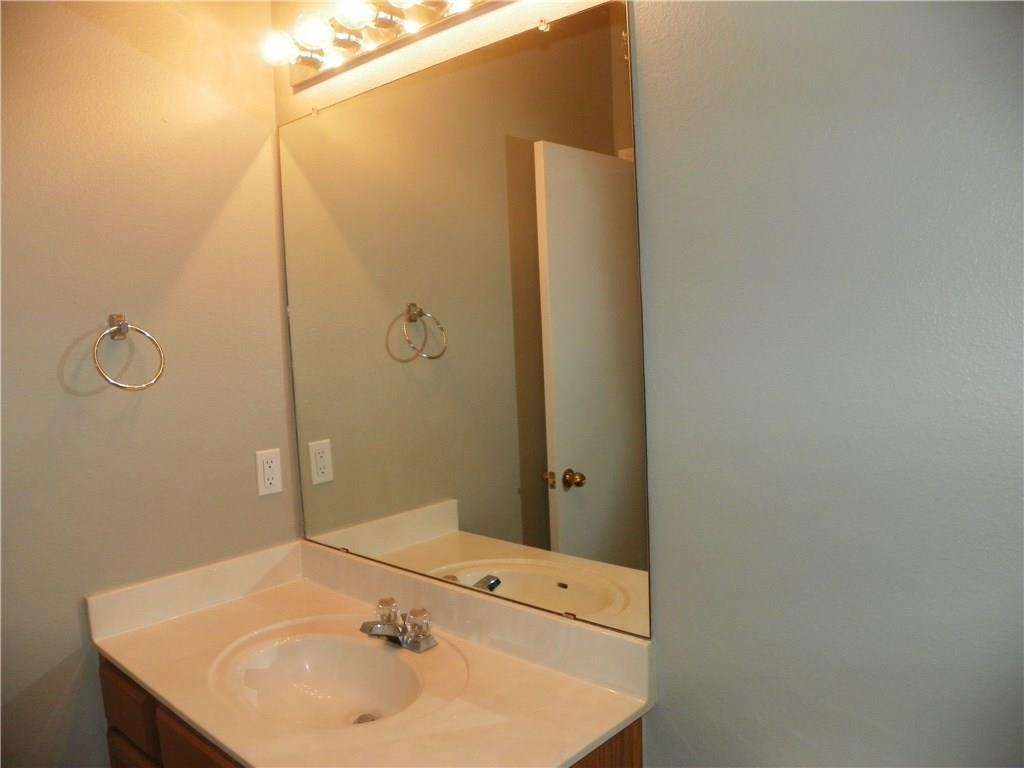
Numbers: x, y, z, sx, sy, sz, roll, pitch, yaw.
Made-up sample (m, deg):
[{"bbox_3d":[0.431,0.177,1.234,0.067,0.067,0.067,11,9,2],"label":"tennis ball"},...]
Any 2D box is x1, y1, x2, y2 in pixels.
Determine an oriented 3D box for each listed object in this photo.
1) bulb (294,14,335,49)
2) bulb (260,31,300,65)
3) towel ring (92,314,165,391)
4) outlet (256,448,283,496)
[{"bbox_3d":[-0.424,-0.767,1.679,0.080,0.080,0.100,2,6,43],"label":"bulb"},{"bbox_3d":[-0.535,-0.774,1.782,0.080,0.080,0.100,2,6,43],"label":"bulb"},{"bbox_3d":[-0.852,-0.070,1.700,0.092,0.168,0.150,2,6,43],"label":"towel ring"},{"bbox_3d":[-0.632,0.230,2.008,0.007,0.114,0.070,2,6,43],"label":"outlet"}]

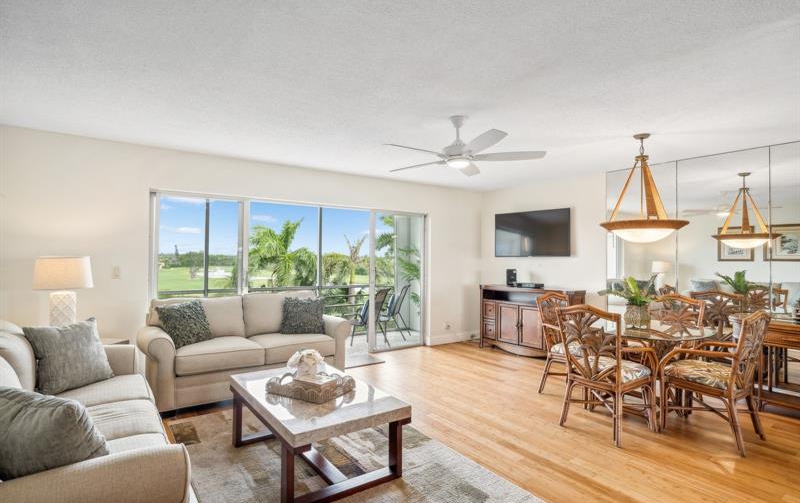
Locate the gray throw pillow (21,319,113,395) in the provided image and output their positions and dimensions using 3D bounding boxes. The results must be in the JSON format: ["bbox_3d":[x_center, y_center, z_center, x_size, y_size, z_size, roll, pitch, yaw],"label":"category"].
[{"bbox_3d":[-2.189,0.677,2.815,0.160,0.450,0.460,-29,-11,18],"label":"gray throw pillow"}]

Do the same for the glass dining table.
[{"bbox_3d":[2.163,1.042,3.751,1.050,0.720,1.050,1,-1,-35],"label":"glass dining table"}]

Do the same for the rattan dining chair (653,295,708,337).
[{"bbox_3d":[2.649,0.937,4.170,0.600,1.000,0.590,1,-1,-37],"label":"rattan dining chair"}]

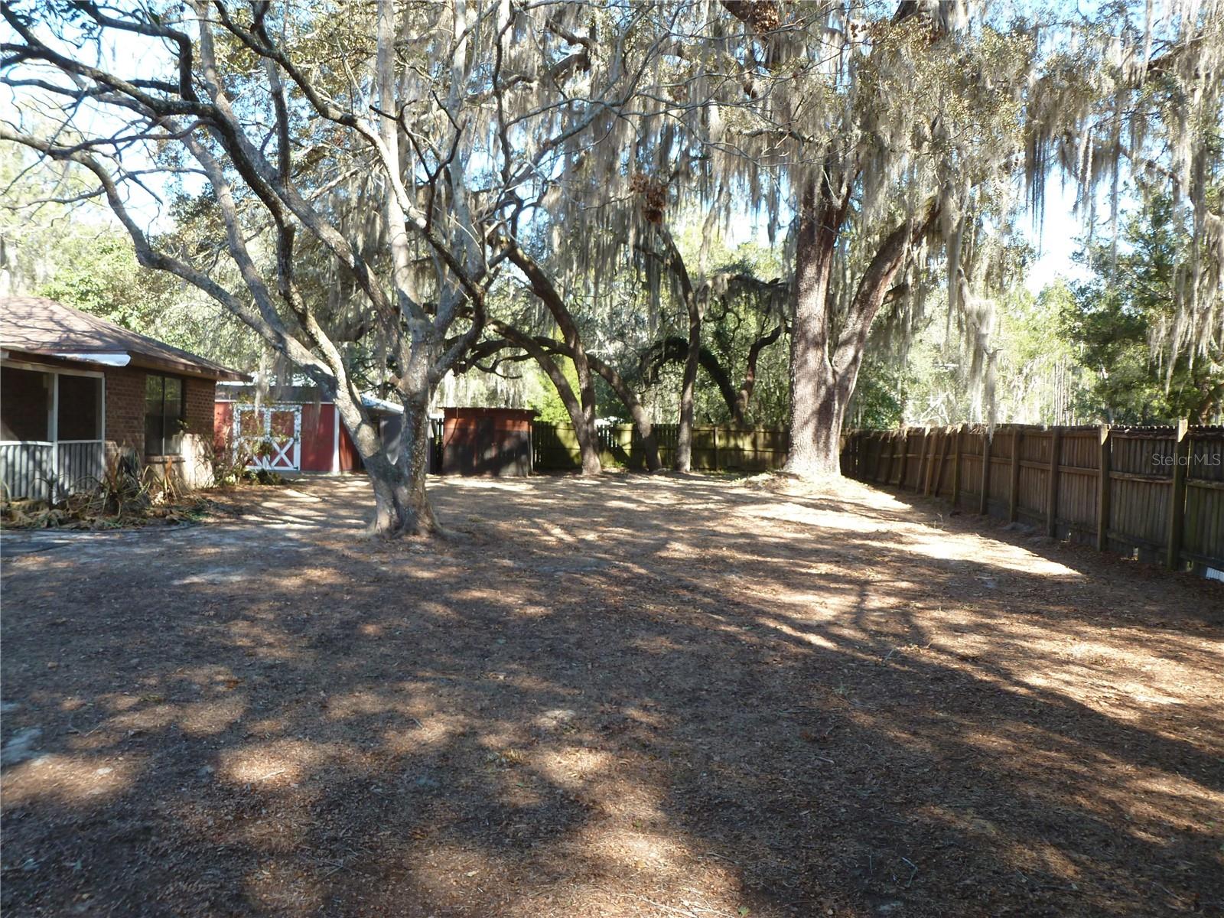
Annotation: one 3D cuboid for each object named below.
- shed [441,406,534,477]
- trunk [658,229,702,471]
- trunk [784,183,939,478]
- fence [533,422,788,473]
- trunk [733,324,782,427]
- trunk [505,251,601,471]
[{"bbox_3d":[-3.719,-0.527,27.400,2.700,2.000,1.900,2,2,3],"label":"shed"},{"bbox_3d":[2.275,-3.652,30.800,1.400,8.100,1.000,2,2,3],"label":"trunk"},{"bbox_3d":[7.451,-3.890,27.500,4.300,8.800,2.000,2,2,3],"label":"trunk"},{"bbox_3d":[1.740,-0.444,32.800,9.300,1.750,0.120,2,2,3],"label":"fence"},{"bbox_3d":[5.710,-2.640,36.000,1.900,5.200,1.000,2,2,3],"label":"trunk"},{"bbox_3d":[-1.920,-3.154,29.300,3.100,7.250,1.400,2,2,3],"label":"trunk"}]

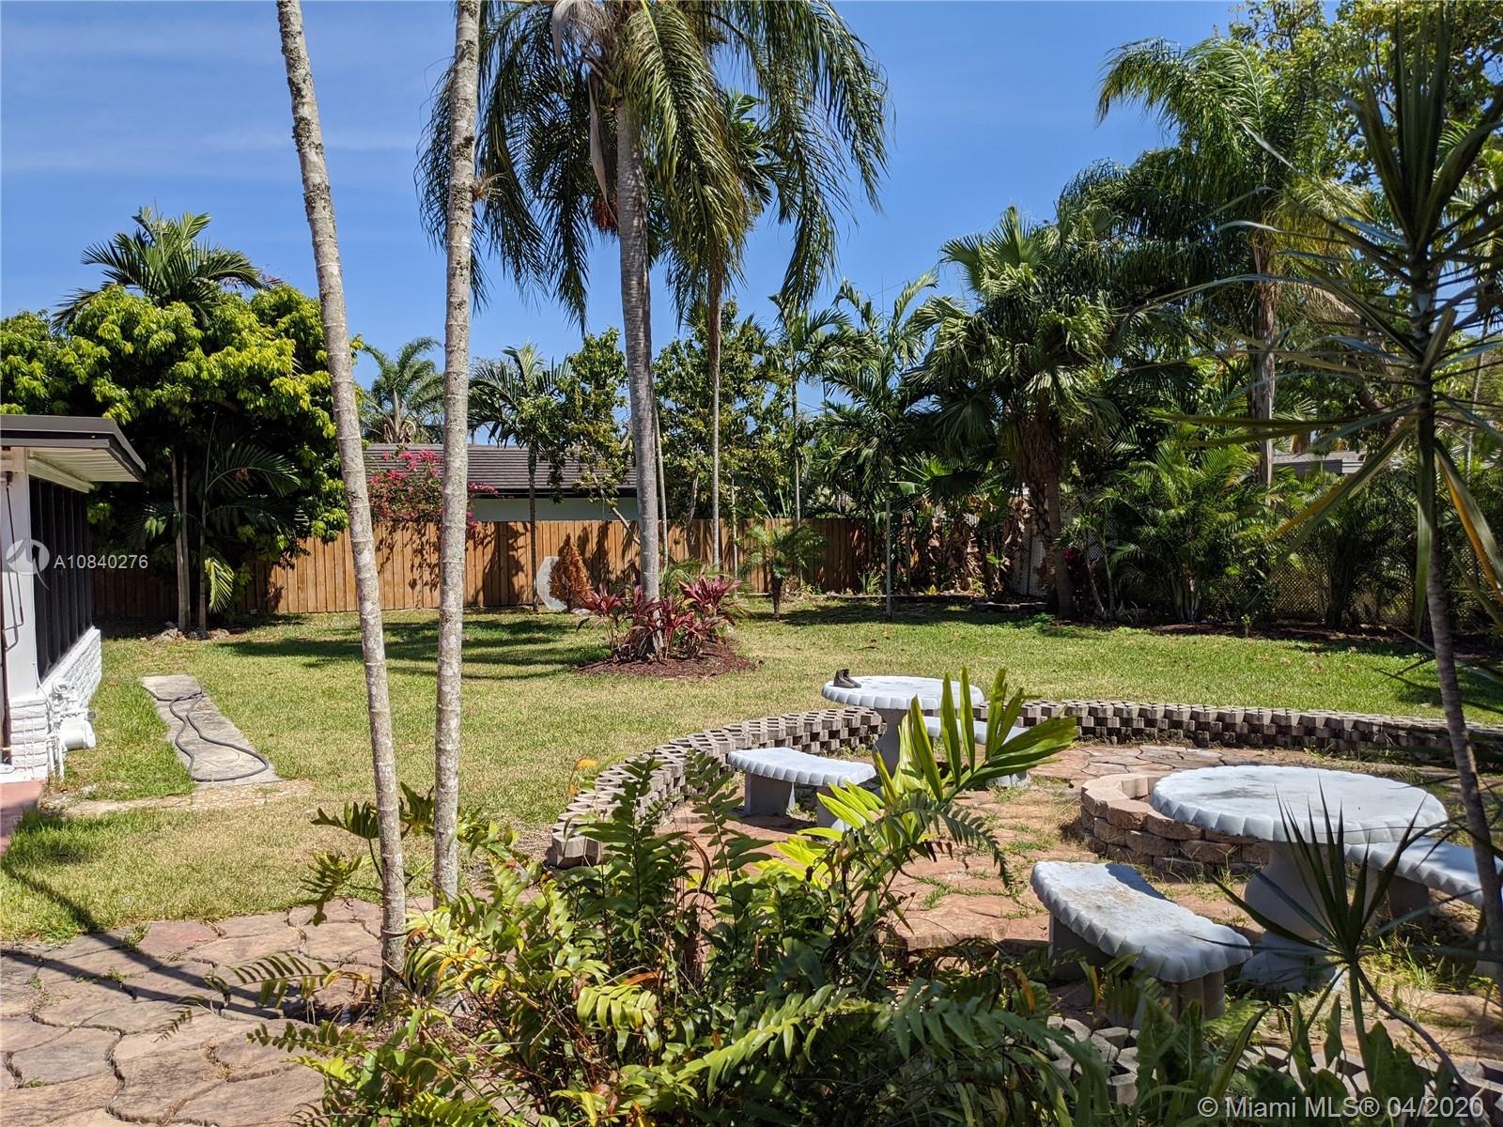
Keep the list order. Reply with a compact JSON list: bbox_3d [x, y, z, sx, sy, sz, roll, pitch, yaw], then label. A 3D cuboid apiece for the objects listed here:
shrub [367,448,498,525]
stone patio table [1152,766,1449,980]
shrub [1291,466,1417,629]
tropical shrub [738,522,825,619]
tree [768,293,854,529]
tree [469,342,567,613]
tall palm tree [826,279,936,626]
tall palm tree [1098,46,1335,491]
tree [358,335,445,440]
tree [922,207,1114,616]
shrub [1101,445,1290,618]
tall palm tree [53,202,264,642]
[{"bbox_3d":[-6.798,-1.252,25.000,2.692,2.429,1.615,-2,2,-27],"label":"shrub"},{"bbox_3d":[2.337,1.368,5.082,1.171,0.760,1.171,-2,2,-27],"label":"stone patio table"},{"bbox_3d":[9.566,-0.252,18.600,1.824,2.459,1.824,-1,2,0],"label":"shrub"},{"bbox_3d":[0.554,0.120,21.700,1.544,1.782,1.544,-1,2,0],"label":"tropical shrub"},{"bbox_3d":[1.388,-2.931,28.000,2.094,6.843,2.094,-1,2,0],"label":"tree"},{"bbox_3d":[-4.831,-1.838,24.800,2.163,5.639,2.163,-1,2,0],"label":"tree"},{"bbox_3d":[2.347,-2.153,21.500,2.062,6.267,2.062,-1,2,0],"label":"tall palm tree"},{"bbox_3d":[8.679,-4.804,21.800,4.664,10.066,4.664,-1,2,0],"label":"tall palm tree"},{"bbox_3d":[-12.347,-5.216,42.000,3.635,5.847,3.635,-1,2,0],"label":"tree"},{"bbox_3d":[4.820,-2.760,21.200,3.323,7.368,3.323,-1,2,0],"label":"tree"},{"bbox_3d":[7.638,-0.587,20.200,2.991,3.096,2.692,-1,2,0],"label":"shrub"},{"bbox_3d":[-10.418,-2.540,20.700,3.543,7.464,3.543,-1,2,0],"label":"tall palm tree"}]

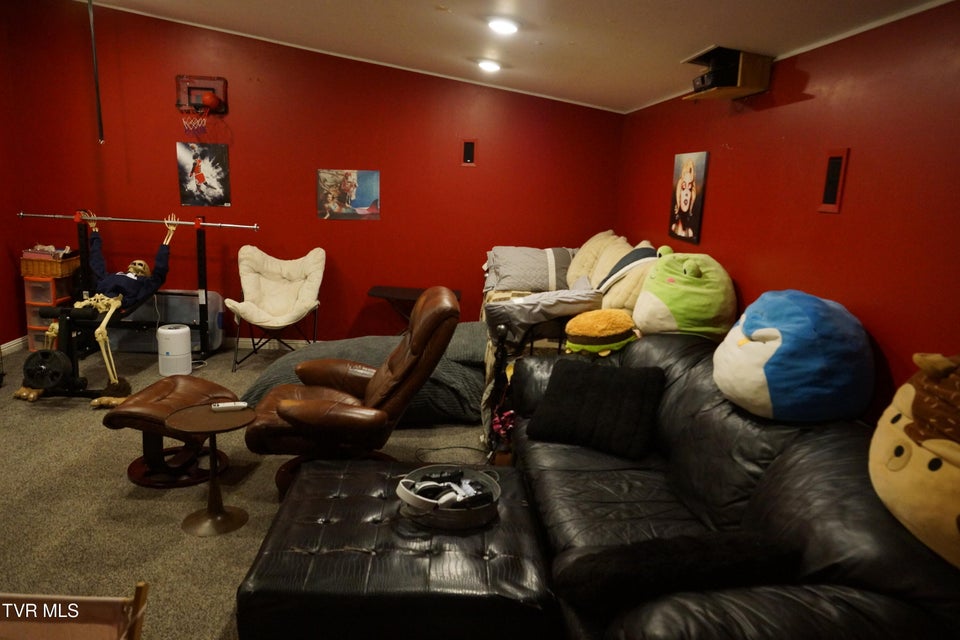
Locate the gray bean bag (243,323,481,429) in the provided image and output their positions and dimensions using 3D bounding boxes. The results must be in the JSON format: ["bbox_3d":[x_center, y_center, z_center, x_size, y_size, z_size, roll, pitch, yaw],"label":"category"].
[{"bbox_3d":[-0.711,0.277,4.567,1.700,0.470,1.500,2,12,-3],"label":"gray bean bag"}]

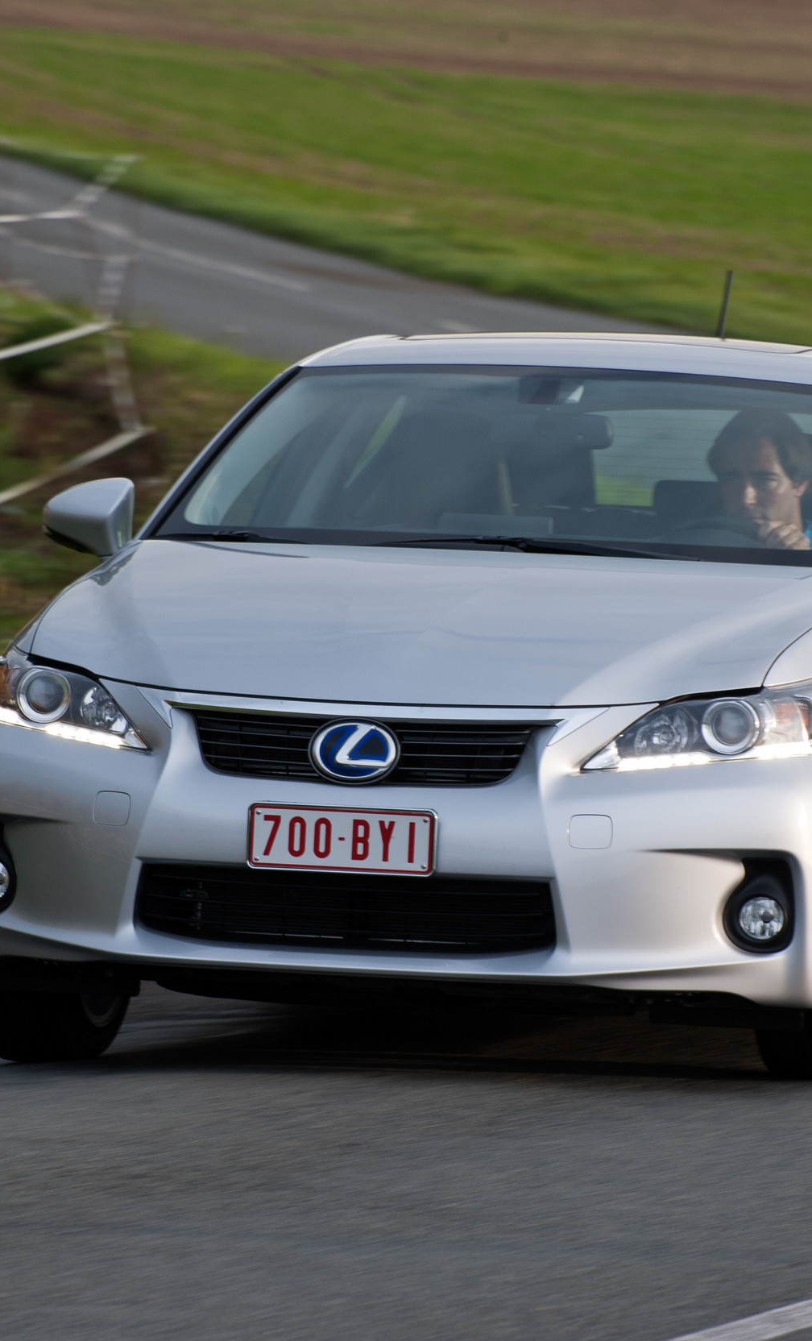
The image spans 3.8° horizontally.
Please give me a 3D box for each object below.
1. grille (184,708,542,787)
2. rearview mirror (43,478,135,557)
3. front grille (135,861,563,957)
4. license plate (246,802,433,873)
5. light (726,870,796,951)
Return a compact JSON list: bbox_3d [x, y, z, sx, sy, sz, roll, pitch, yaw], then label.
[{"bbox_3d":[-0.090,0.146,22.536,0.645,0.130,0.110,2,2,12],"label":"grille"},{"bbox_3d":[-0.619,-0.292,24.300,0.220,0.180,0.160,2,2,12],"label":"rearview mirror"},{"bbox_3d":[-0.110,0.438,22.496,0.785,0.150,0.110,2,2,12],"label":"front grille"},{"bbox_3d":[-0.116,0.310,22.464,0.347,0.114,0.020,2,2,12],"label":"license plate"},{"bbox_3d":[0.655,0.445,22.605,0.135,0.155,0.120,2,2,12],"label":"light"}]

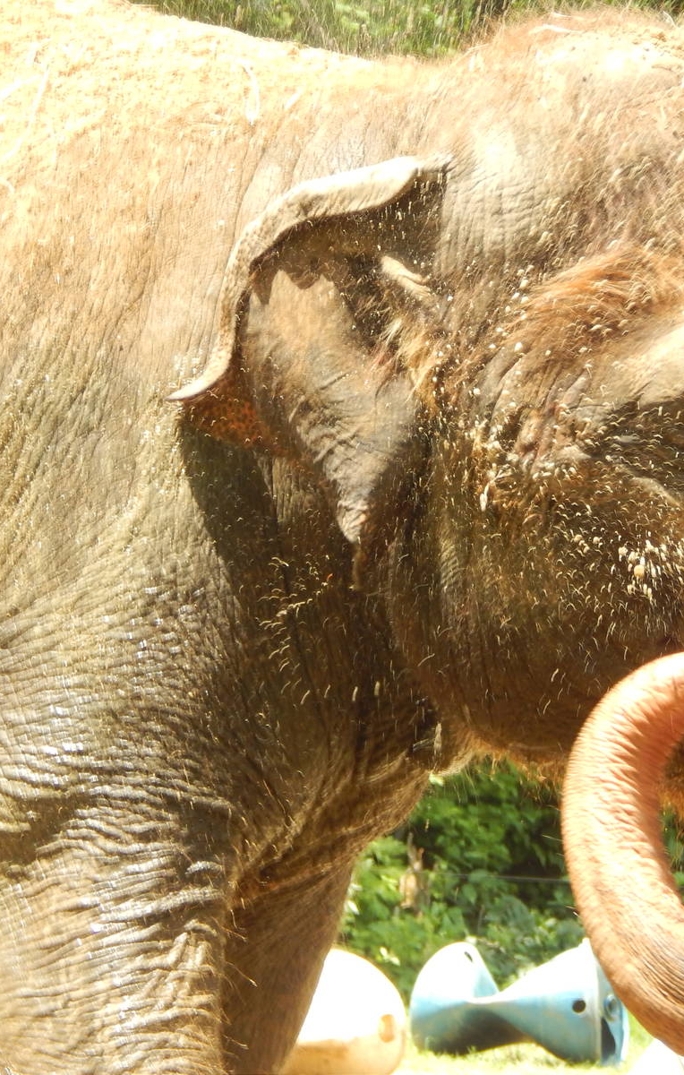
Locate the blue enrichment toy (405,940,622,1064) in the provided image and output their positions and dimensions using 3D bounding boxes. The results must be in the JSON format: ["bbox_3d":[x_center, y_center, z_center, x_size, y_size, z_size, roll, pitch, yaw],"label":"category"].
[{"bbox_3d":[0.777,2.051,46.000,0.870,0.540,0.540,0,-1,15],"label":"blue enrichment toy"}]

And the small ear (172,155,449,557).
[{"bbox_3d":[-0.043,-0.252,14.500,0.370,0.560,0.180,0,-1,-20],"label":"small ear"}]

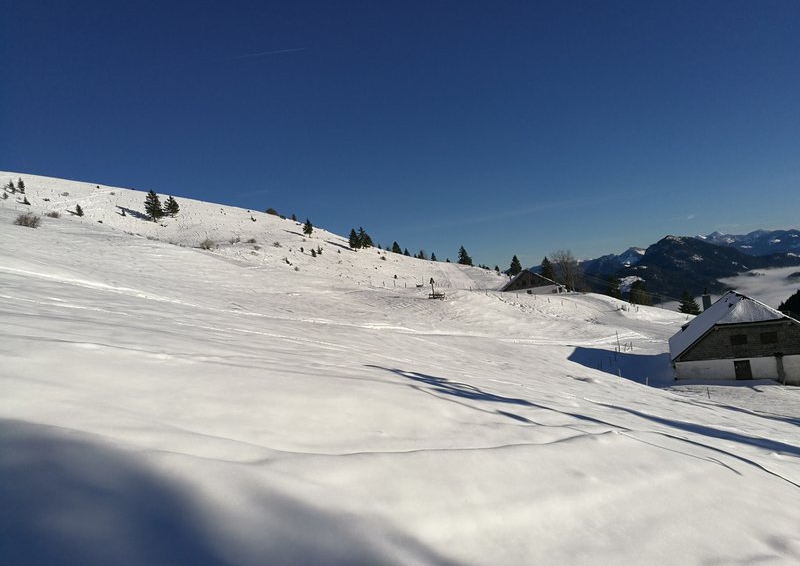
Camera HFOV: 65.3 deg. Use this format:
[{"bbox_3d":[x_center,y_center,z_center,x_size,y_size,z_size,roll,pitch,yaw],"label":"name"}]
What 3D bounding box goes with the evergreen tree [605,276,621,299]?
[{"bbox_3d":[54.490,1.670,160.000,3.460,7.180,3.460,-7,-1,19],"label":"evergreen tree"}]

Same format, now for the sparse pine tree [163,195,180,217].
[{"bbox_3d":[-53.830,-18.020,147.000,3.530,5.300,3.530,-7,-1,-20],"label":"sparse pine tree"}]

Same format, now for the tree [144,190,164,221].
[{"bbox_3d":[-57.160,-17.890,145.000,3.950,7.320,3.950,-7,-1,-21],"label":"tree"}]

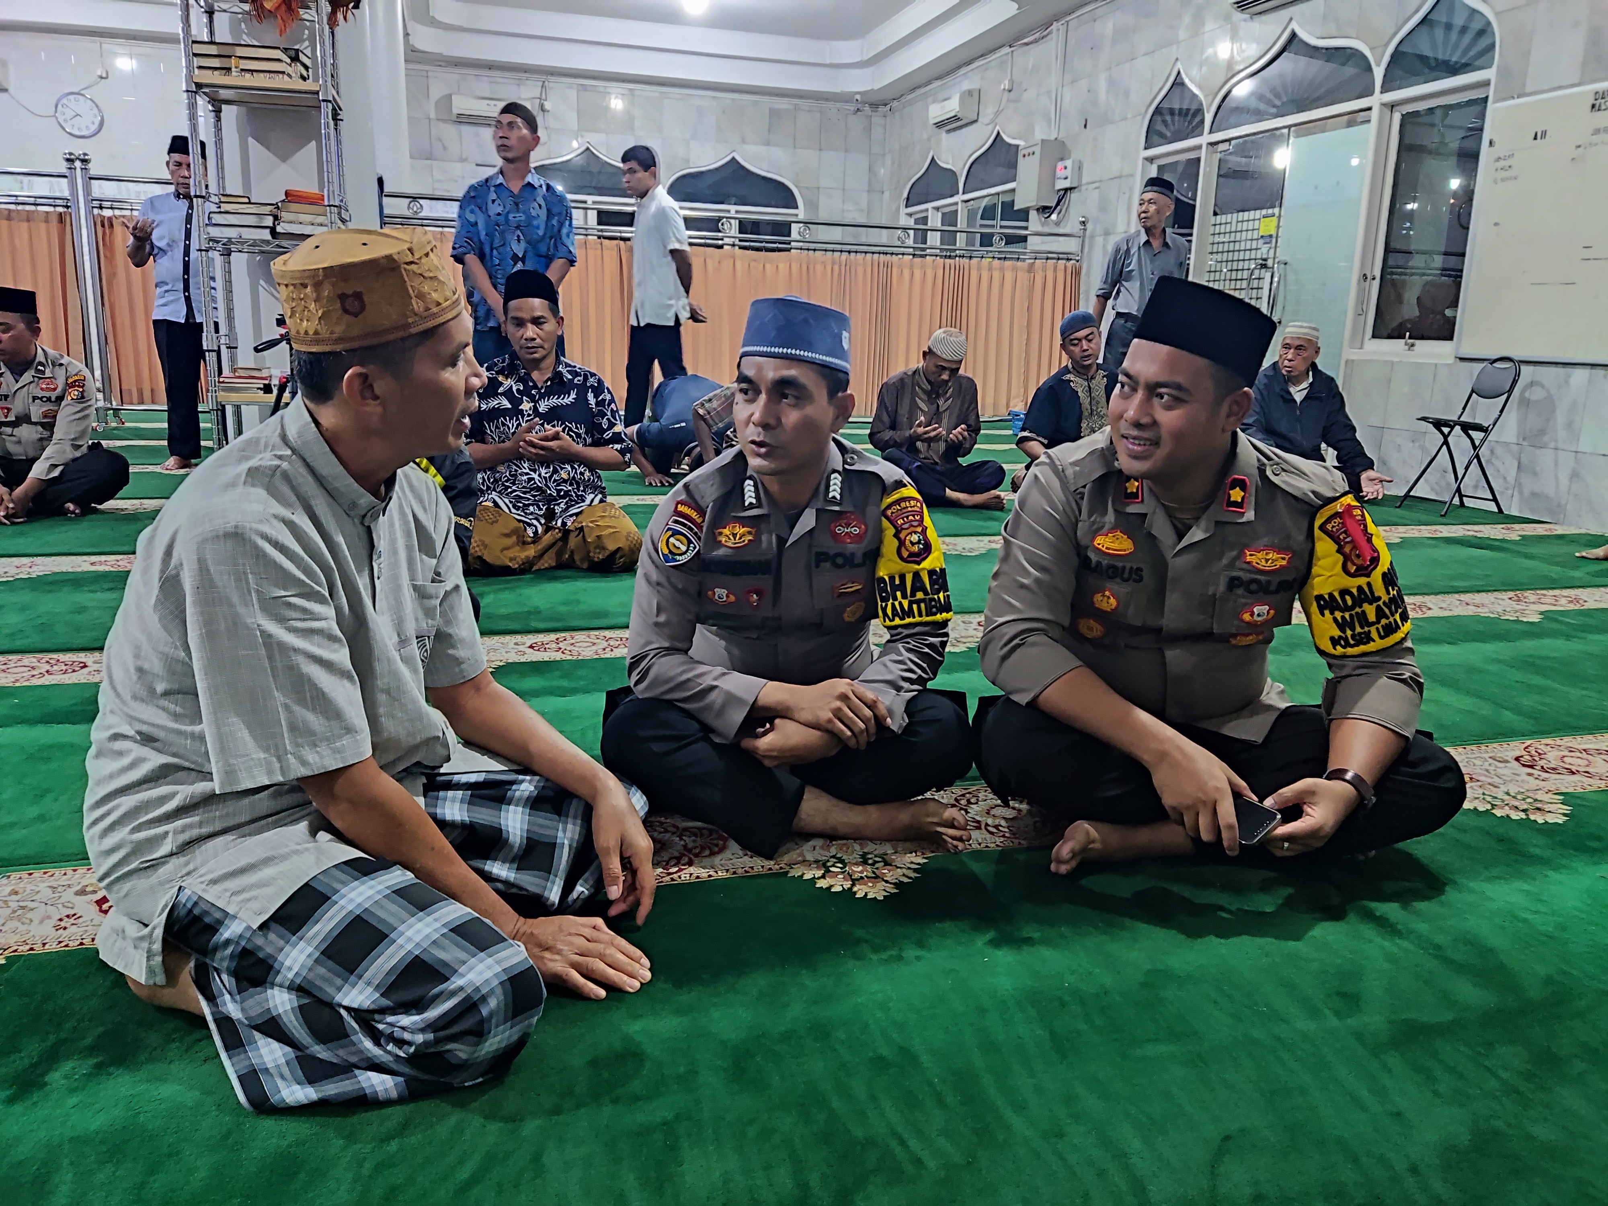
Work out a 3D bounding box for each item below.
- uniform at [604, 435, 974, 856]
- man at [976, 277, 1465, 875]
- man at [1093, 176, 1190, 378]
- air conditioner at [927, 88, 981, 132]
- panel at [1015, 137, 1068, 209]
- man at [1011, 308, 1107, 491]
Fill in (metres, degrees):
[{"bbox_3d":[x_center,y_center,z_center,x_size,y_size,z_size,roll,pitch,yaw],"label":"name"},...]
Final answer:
[{"bbox_3d":[-0.028,0.021,2.064,0.630,0.620,0.570,2,13,0],"label":"uniform"},{"bbox_3d":[0.683,-0.089,1.966,0.740,0.865,0.660,4,13,11],"label":"man"},{"bbox_3d":[1.926,-1.513,6.543,0.480,1.670,0.310,8,15,23],"label":"man"},{"bbox_3d":[1.540,-5.017,11.842,0.210,0.290,0.810,-2,14,-16],"label":"air conditioner"},{"bbox_3d":[2.070,-3.747,10.186,0.220,0.540,0.400,-2,14,-16],"label":"panel"},{"bbox_3d":[1.297,-0.885,5.380,0.660,0.910,0.640,0,13,-8],"label":"man"}]

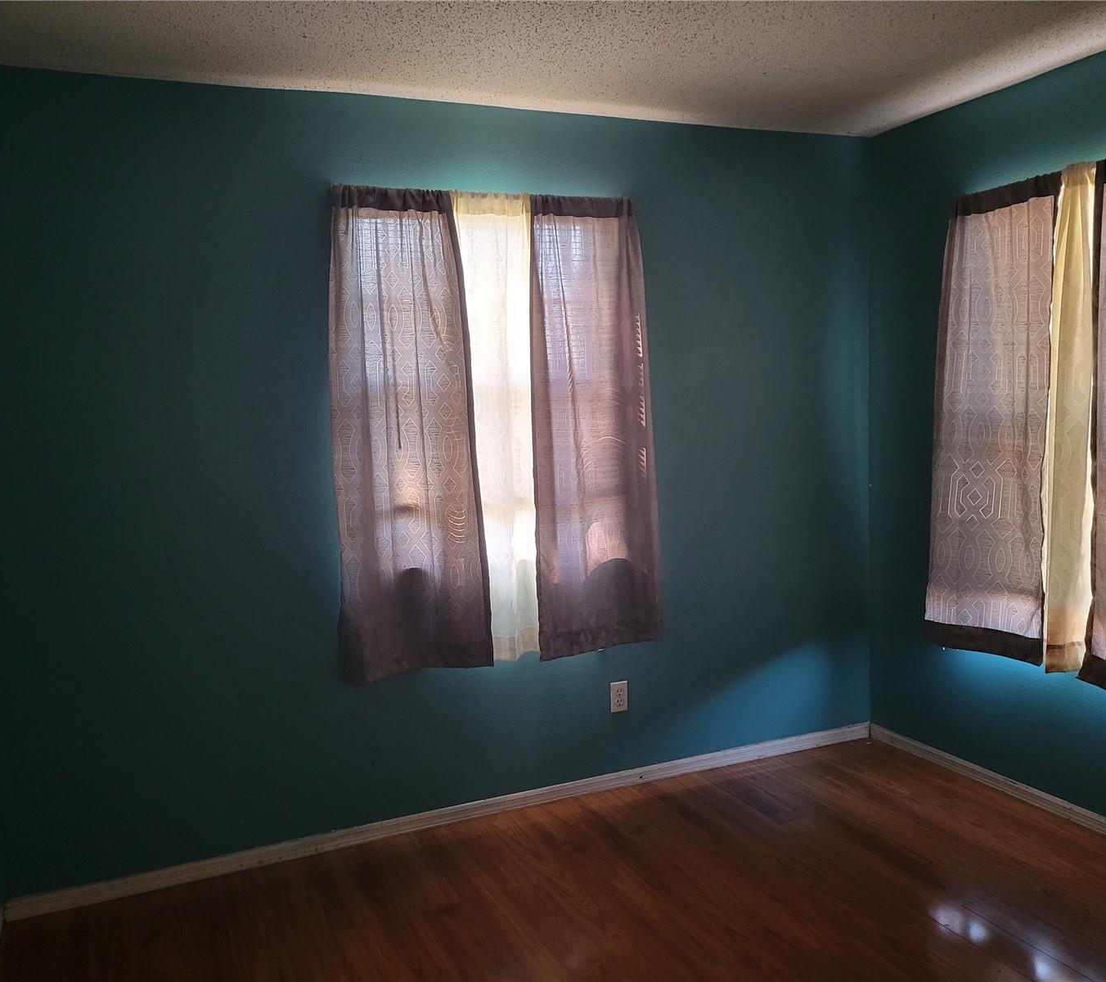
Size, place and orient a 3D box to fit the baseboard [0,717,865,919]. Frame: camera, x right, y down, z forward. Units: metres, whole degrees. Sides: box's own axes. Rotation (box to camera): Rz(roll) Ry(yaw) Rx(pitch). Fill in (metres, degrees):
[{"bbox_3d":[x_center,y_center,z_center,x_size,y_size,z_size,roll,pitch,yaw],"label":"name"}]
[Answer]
[{"bbox_3d":[-0.131,1.113,3.505,3.221,0.066,0.016,-5,6,-23],"label":"baseboard"}]

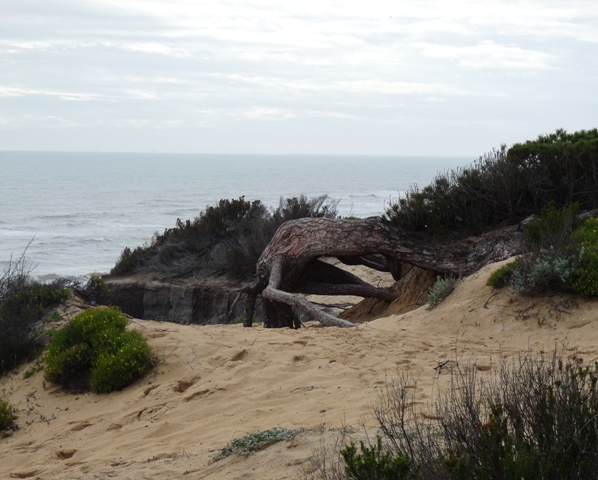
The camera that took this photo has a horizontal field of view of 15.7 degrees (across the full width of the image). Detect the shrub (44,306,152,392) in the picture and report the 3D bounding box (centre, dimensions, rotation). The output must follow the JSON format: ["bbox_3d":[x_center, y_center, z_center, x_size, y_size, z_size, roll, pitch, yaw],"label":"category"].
[{"bbox_3d":[-1.537,0.835,16.500,0.810,0.600,0.750,1,2,0],"label":"shrub"}]

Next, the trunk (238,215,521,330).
[{"bbox_3d":[0.784,0.312,20.800,2.700,1.080,1.150,1,2,0],"label":"trunk"}]

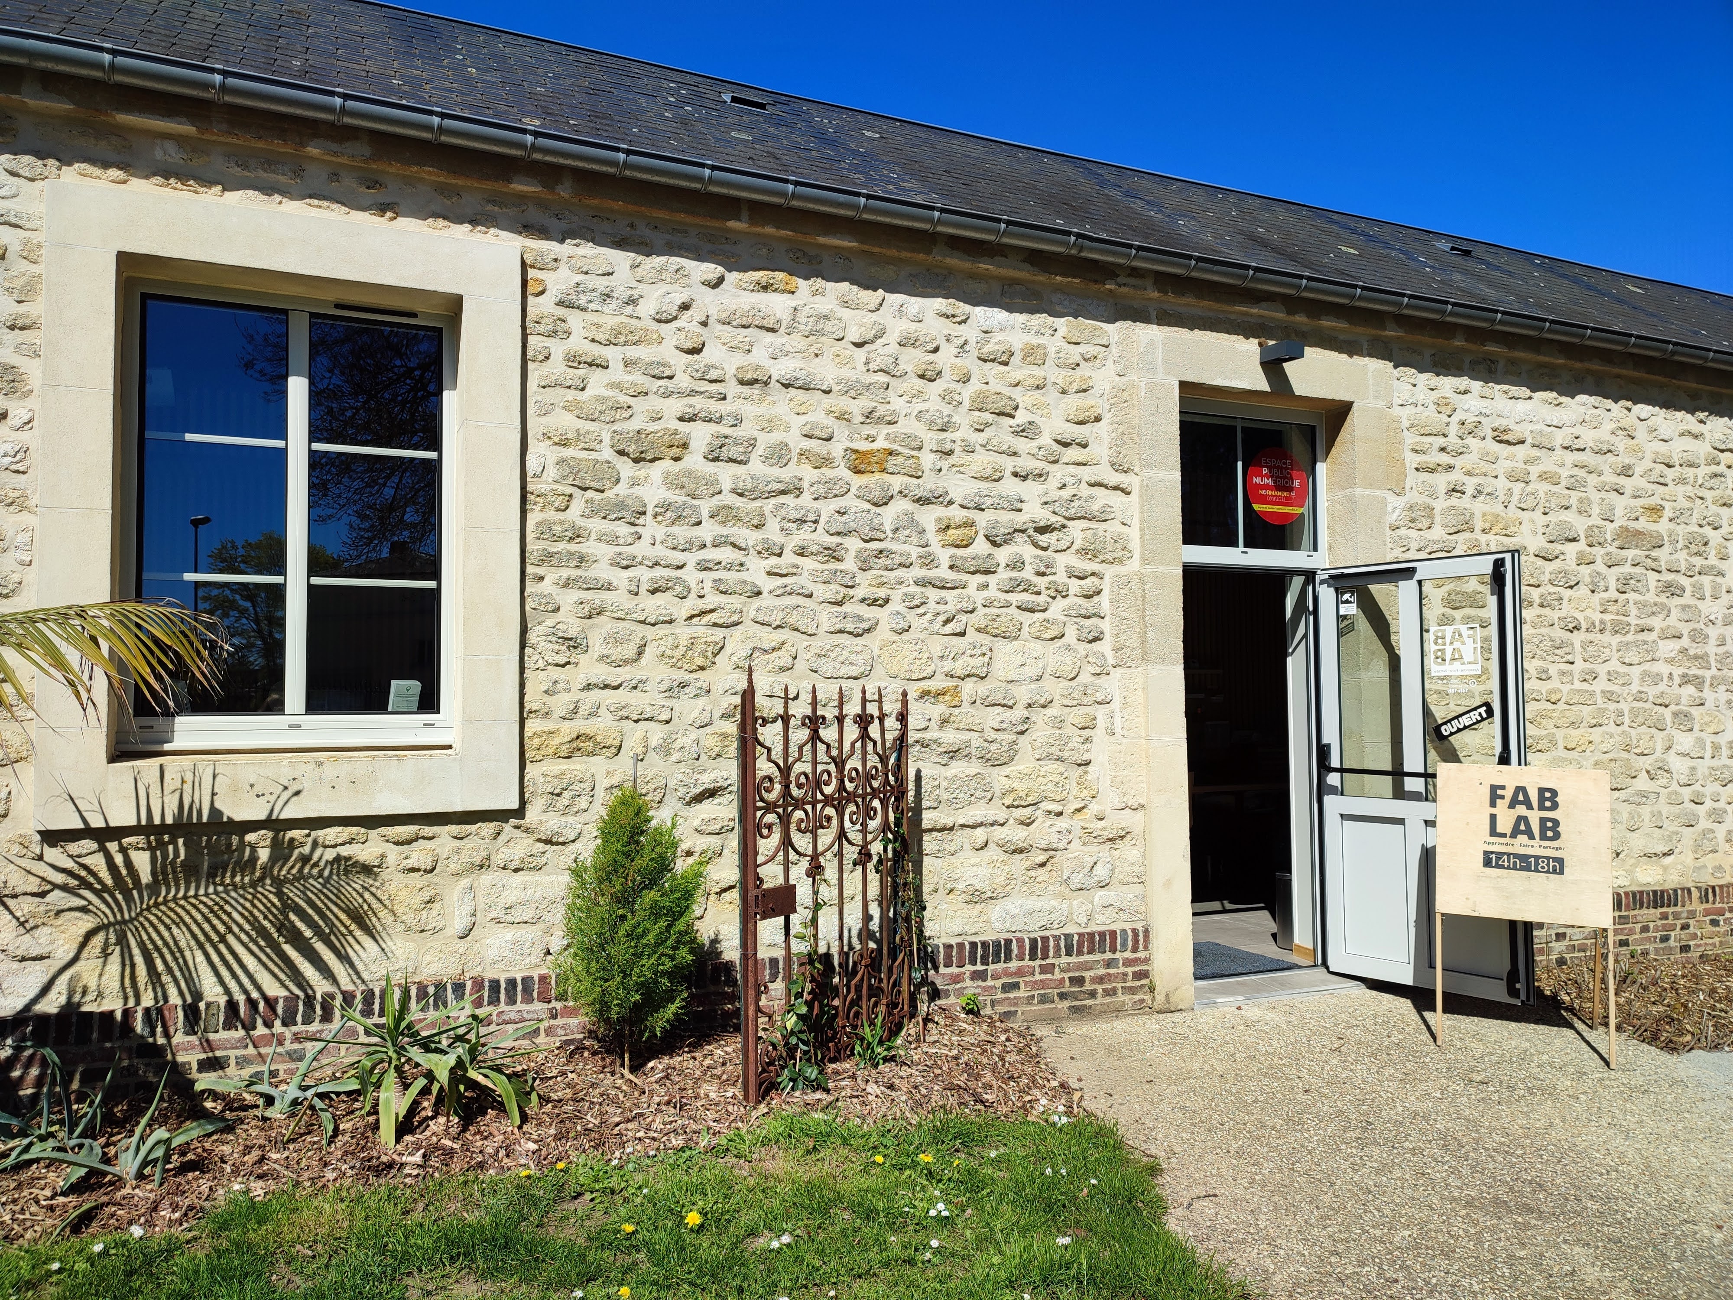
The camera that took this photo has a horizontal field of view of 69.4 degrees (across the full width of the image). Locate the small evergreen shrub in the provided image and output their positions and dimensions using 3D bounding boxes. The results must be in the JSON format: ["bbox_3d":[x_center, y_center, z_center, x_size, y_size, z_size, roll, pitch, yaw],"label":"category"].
[{"bbox_3d":[-0.836,0.981,4.436,0.510,0.970,0.480,1,-3,-24],"label":"small evergreen shrub"}]

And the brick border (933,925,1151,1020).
[{"bbox_3d":[0.786,1.471,5.599,1.160,0.410,0.110,1,-3,-24],"label":"brick border"}]

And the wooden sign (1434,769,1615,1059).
[{"bbox_3d":[2.847,1.094,5.446,0.640,1.190,0.570,-2,-3,26],"label":"wooden sign"}]

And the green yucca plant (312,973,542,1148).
[{"bbox_3d":[-1.409,1.278,4.001,0.690,0.430,0.550,1,-3,-24],"label":"green yucca plant"}]

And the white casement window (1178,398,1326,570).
[{"bbox_3d":[1.948,-0.836,6.451,1.040,0.850,0.080,1,-3,-24],"label":"white casement window"}]

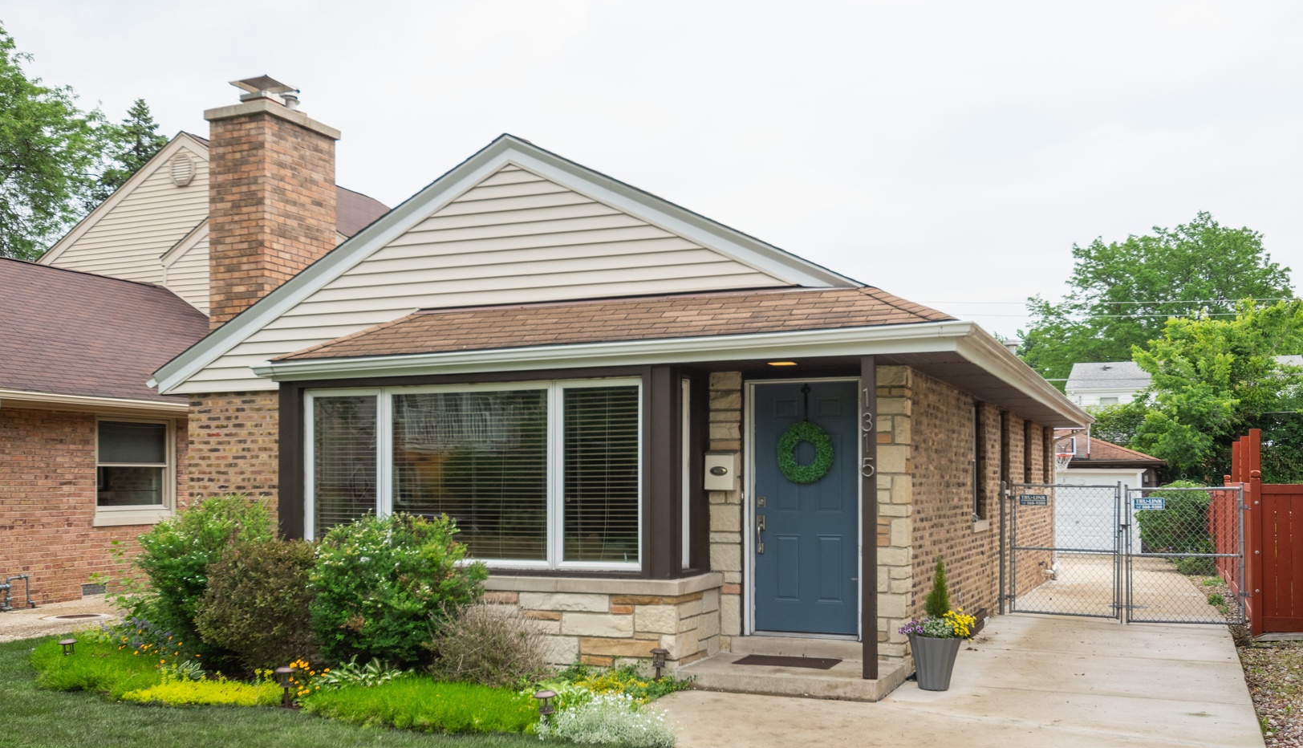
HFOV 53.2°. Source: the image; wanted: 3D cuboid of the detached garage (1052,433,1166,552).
[{"bbox_3d":[11.209,3.096,36.417,6.130,3.470,6.700,-2,-5,22],"label":"detached garage"}]

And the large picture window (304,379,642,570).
[{"bbox_3d":[-1.569,0.835,10.856,3.240,1.520,0.140,-2,-5,22],"label":"large picture window"}]

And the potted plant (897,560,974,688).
[{"bbox_3d":[2.042,1.787,9.361,0.550,0.935,0.500,-2,-5,22],"label":"potted plant"}]

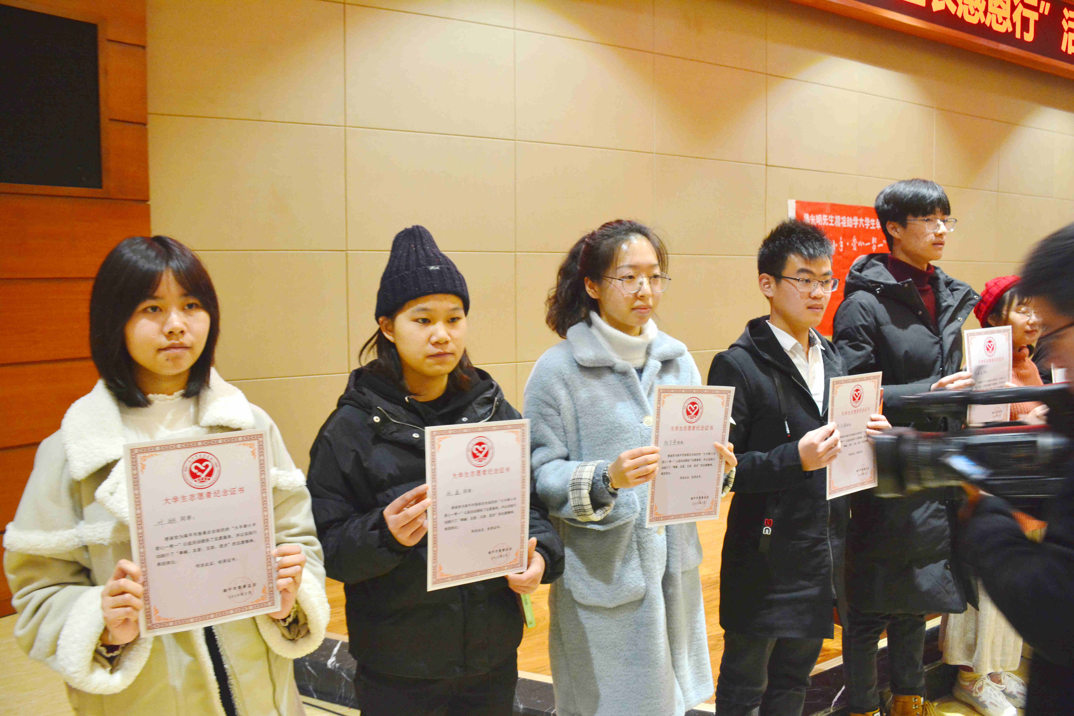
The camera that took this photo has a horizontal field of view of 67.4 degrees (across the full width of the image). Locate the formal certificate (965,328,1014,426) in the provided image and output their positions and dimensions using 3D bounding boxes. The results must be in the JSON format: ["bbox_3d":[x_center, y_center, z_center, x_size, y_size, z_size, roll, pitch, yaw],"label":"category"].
[{"bbox_3d":[1.278,0.064,2.275,0.210,0.297,0.010,-5,6,-27],"label":"formal certificate"}]

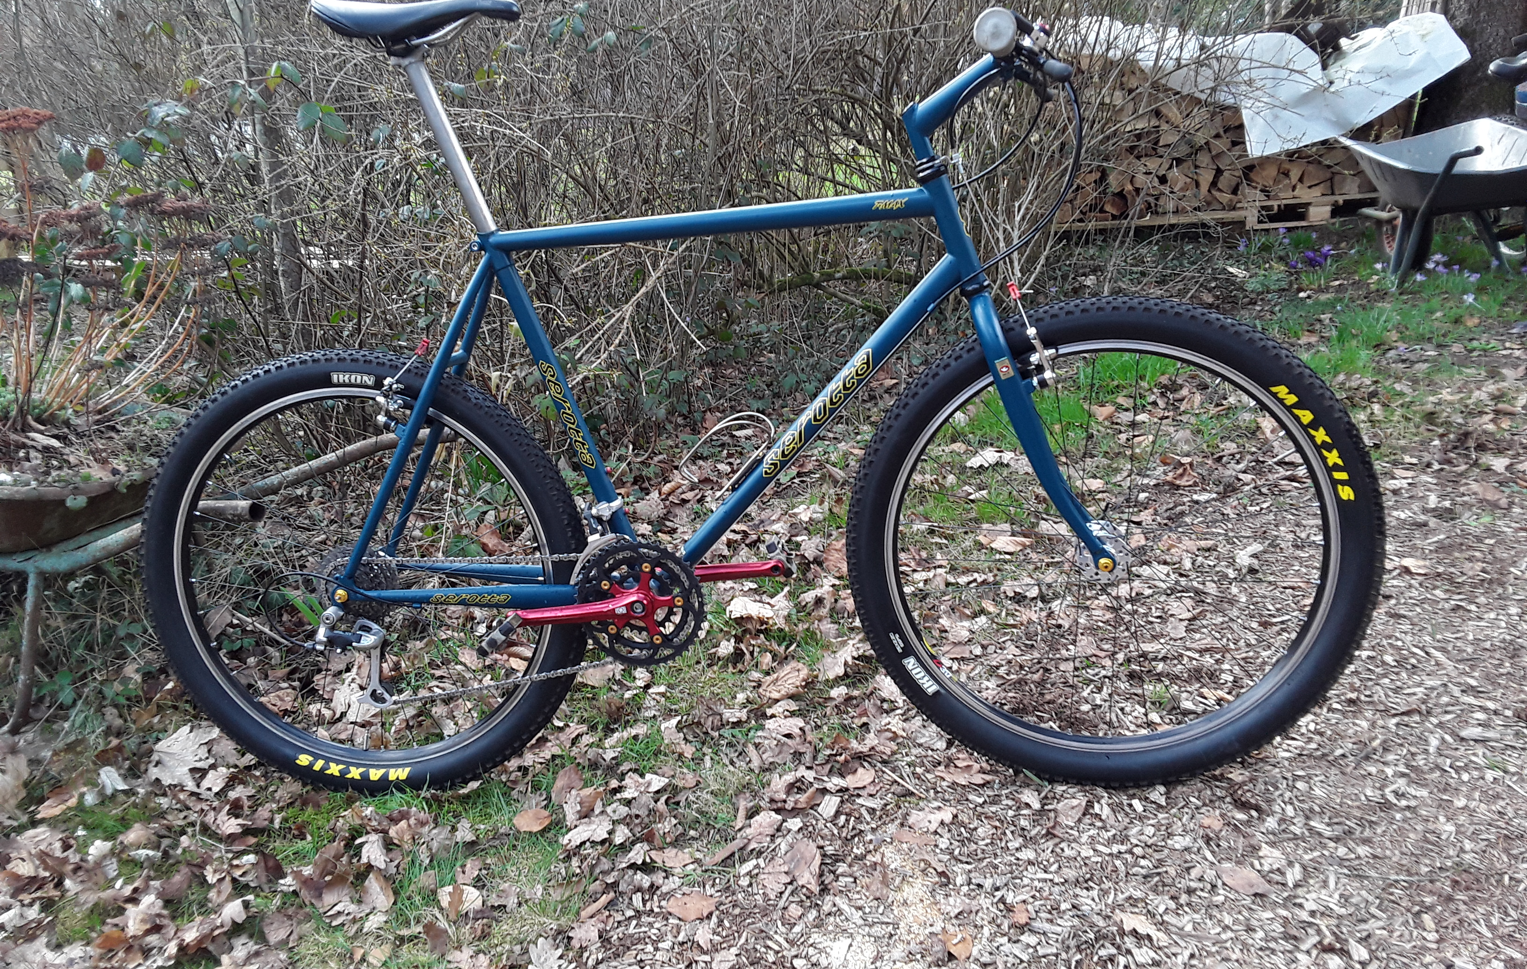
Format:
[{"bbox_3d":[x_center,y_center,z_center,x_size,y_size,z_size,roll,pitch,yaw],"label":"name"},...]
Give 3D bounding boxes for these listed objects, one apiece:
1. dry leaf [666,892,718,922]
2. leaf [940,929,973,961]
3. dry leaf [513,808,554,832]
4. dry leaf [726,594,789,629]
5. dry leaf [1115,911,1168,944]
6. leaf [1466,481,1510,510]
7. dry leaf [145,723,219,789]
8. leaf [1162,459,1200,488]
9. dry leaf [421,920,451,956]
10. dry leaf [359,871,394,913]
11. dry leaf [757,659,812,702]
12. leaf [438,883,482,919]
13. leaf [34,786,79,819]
[{"bbox_3d":[-0.089,0.523,1.470,0.058,0.010,0.037,1,21,18],"label":"dry leaf"},{"bbox_3d":[0.211,0.501,1.295,0.036,0.018,0.036,-3,13,8],"label":"leaf"},{"bbox_3d":[-0.319,0.465,1.653,0.054,0.015,0.045,-7,13,-13],"label":"dry leaf"},{"bbox_3d":[-0.011,0.235,2.206,0.112,0.035,0.070,-5,20,3],"label":"dry leaf"},{"bbox_3d":[0.412,0.483,1.299,0.036,0.018,0.062,-12,15,-31],"label":"dry leaf"},{"bbox_3d":[1.723,0.026,2.836,0.105,0.045,0.100,3,15,31],"label":"leaf"},{"bbox_3d":[-0.937,0.438,1.919,0.120,0.050,0.130,-11,14,-28],"label":"dry leaf"},{"bbox_3d":[0.924,-0.021,2.630,0.077,0.035,0.056,2,21,21],"label":"leaf"},{"bbox_3d":[-0.380,0.527,1.382,0.034,0.022,0.042,-9,13,-18],"label":"dry leaf"},{"bbox_3d":[-0.504,0.531,1.549,0.042,0.022,0.071,-14,21,-21],"label":"dry leaf"},{"bbox_3d":[0.036,0.322,1.967,0.089,0.022,0.060,-22,25,-37],"label":"dry leaf"},{"bbox_3d":[-0.388,0.531,1.526,0.050,0.012,0.044,-13,21,-19],"label":"leaf"},{"bbox_3d":[-1.089,0.491,1.830,0.028,0.022,0.065,12,27,40],"label":"leaf"}]

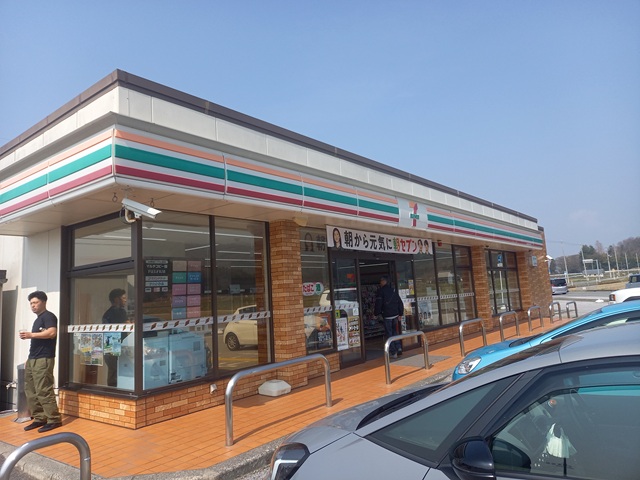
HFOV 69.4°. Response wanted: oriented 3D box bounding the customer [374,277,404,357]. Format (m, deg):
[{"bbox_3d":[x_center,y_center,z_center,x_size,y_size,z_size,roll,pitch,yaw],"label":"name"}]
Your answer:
[{"bbox_3d":[1.548,1.690,10.261,0.560,1.780,0.420,0,-8,-27],"label":"customer"}]

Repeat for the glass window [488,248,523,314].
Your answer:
[{"bbox_3d":[7.045,1.605,17.699,0.100,2.378,4.409,-9,-8,37],"label":"glass window"}]

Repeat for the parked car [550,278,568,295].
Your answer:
[{"bbox_3d":[25.292,4.903,49.049,1.700,1.750,4.400,-7,-8,27],"label":"parked car"}]

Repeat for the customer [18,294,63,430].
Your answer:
[{"bbox_3d":[-3.574,1.509,5.929,0.480,1.755,0.480,-9,-9,38],"label":"customer"}]

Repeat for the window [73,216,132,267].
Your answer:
[{"bbox_3d":[-3.003,0.050,6.339,1.560,0.531,0.060,-9,-8,37],"label":"window"}]

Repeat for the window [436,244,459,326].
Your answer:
[{"bbox_3d":[3.697,1.267,13.406,0.080,2.276,1.293,-9,-8,37],"label":"window"}]

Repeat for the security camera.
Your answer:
[{"bbox_3d":[-1.933,-0.330,5.000,0.430,0.160,0.130,23,-18,-23],"label":"security camera"}]

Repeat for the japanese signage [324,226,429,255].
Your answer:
[{"bbox_3d":[1.553,0.063,10.299,0.040,0.398,4.586,-9,-8,37],"label":"japanese signage"}]

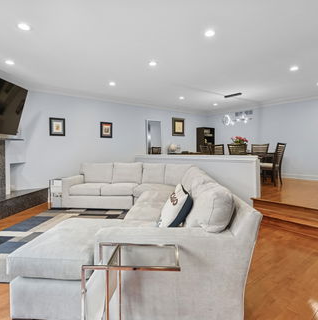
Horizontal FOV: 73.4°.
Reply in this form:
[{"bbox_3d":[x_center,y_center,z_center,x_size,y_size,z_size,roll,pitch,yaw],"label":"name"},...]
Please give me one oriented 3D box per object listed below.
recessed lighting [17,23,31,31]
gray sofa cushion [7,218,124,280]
[{"bbox_3d":[-1.660,-1.655,2.631,0.145,0.040,0.145,0,3,0],"label":"recessed lighting"},{"bbox_3d":[-0.711,0.713,1.850,0.592,0.151,0.847,0,2,6],"label":"gray sofa cushion"}]

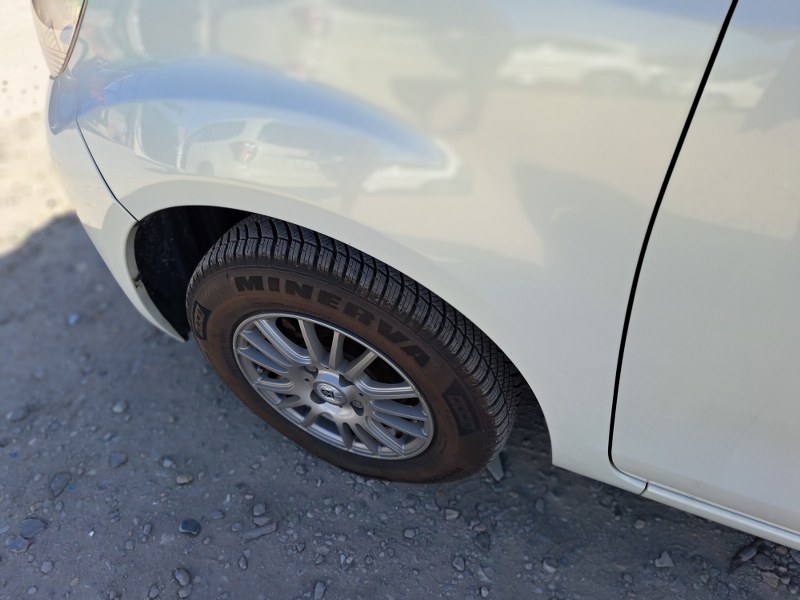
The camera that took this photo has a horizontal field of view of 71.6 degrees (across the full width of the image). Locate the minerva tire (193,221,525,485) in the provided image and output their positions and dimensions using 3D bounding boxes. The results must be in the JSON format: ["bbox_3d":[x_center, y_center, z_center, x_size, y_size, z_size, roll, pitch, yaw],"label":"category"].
[{"bbox_3d":[-0.095,0.113,1.005,0.603,0.598,0.175,15,49,18],"label":"minerva tire"}]

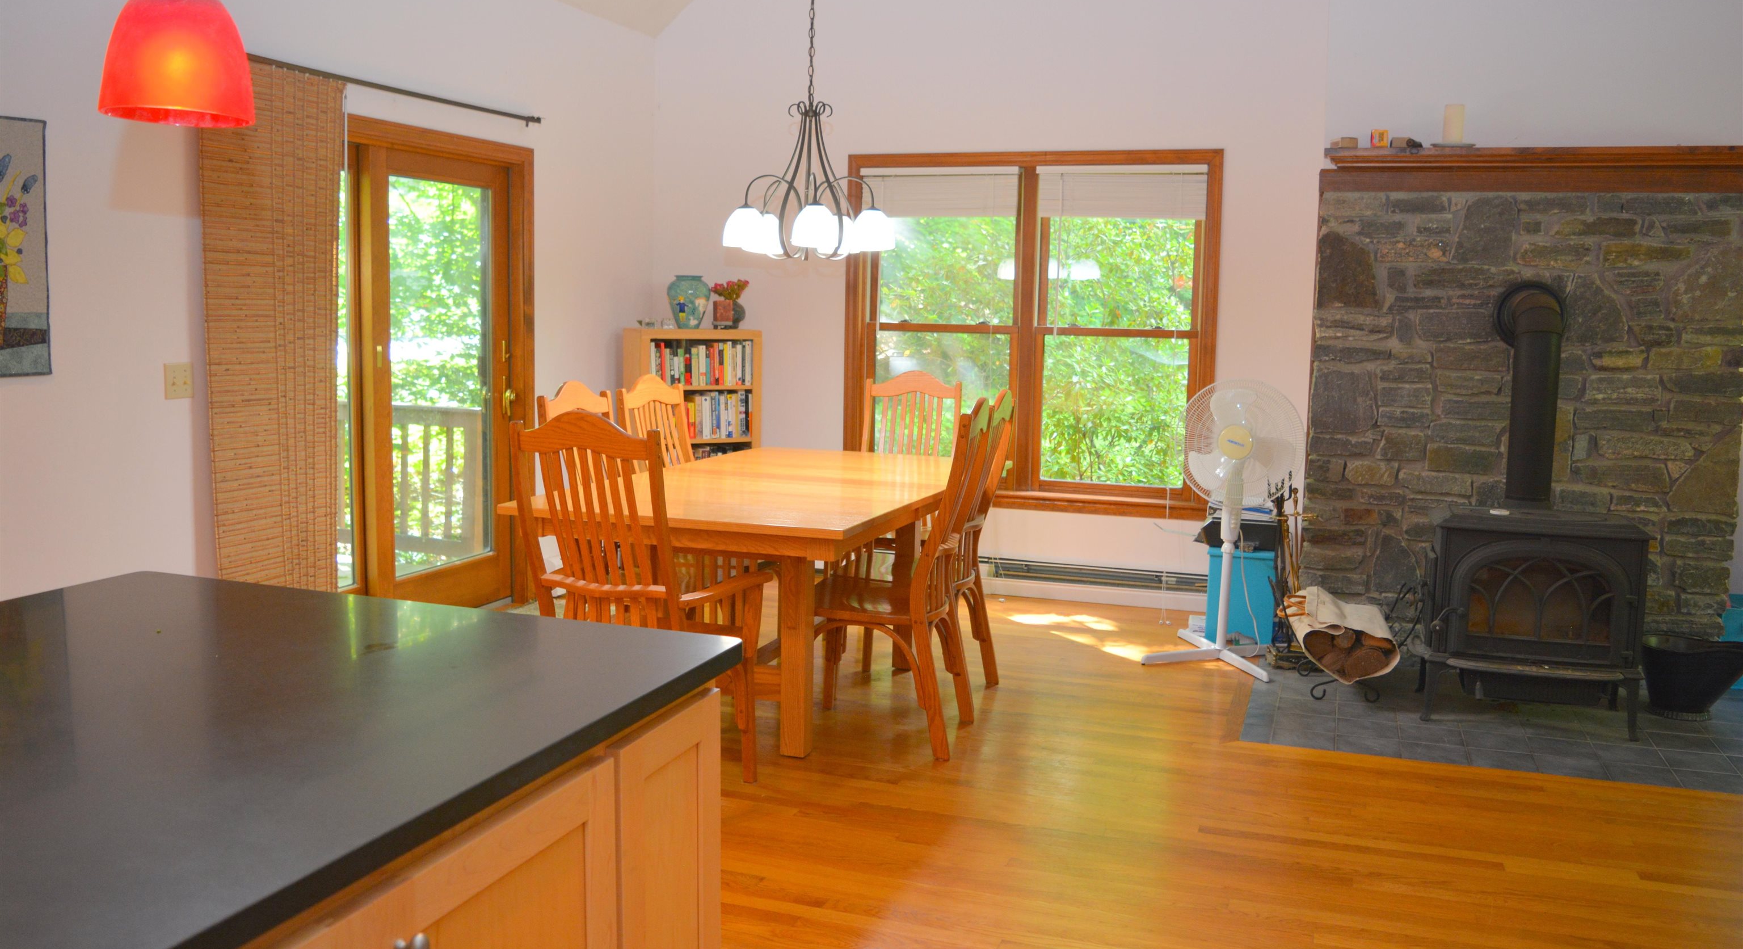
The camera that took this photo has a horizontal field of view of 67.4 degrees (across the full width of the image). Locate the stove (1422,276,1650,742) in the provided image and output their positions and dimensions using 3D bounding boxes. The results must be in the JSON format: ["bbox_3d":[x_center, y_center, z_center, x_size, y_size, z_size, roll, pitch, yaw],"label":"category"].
[{"bbox_3d":[2.354,0.082,4.675,0.738,1.565,0.743,4,8,20],"label":"stove"}]

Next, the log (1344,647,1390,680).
[{"bbox_3d":[1.877,0.679,4.973,0.144,0.124,0.377,2,7,10],"label":"log"}]

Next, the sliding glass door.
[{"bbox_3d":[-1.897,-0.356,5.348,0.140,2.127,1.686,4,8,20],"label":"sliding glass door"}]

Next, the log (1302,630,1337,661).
[{"bbox_3d":[1.683,0.599,4.995,0.115,0.110,0.401,2,8,11],"label":"log"}]

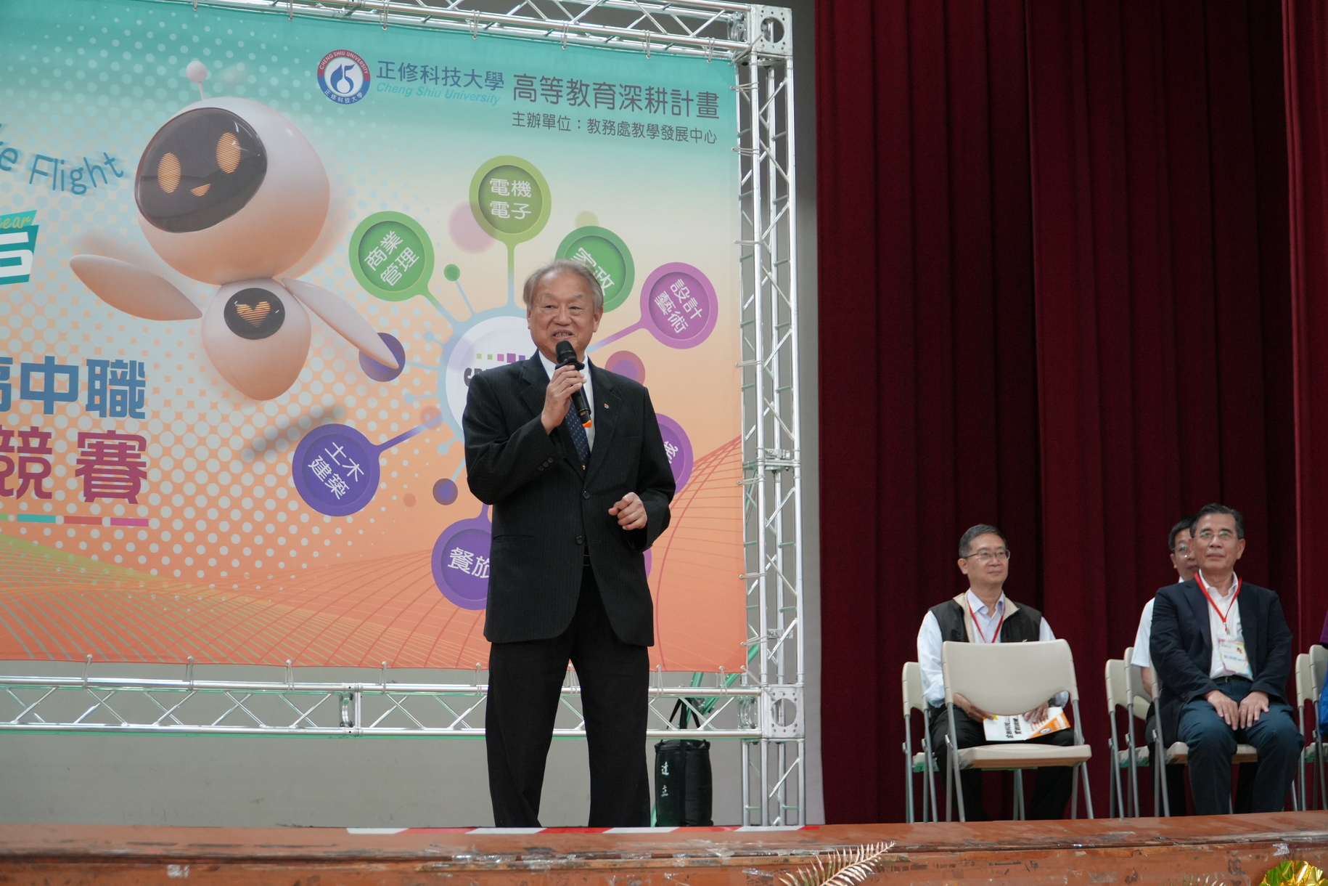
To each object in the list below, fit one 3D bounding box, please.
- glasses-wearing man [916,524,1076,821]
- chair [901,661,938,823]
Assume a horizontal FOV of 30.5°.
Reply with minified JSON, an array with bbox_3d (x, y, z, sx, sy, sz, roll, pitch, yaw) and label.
[{"bbox_3d":[1.160,0.868,8.390,0.520,1.250,0.780,0,-8,-2],"label":"glasses-wearing man"},{"bbox_3d":[1.138,1.180,8.941,0.460,0.790,0.500,-1,-8,0],"label":"chair"}]

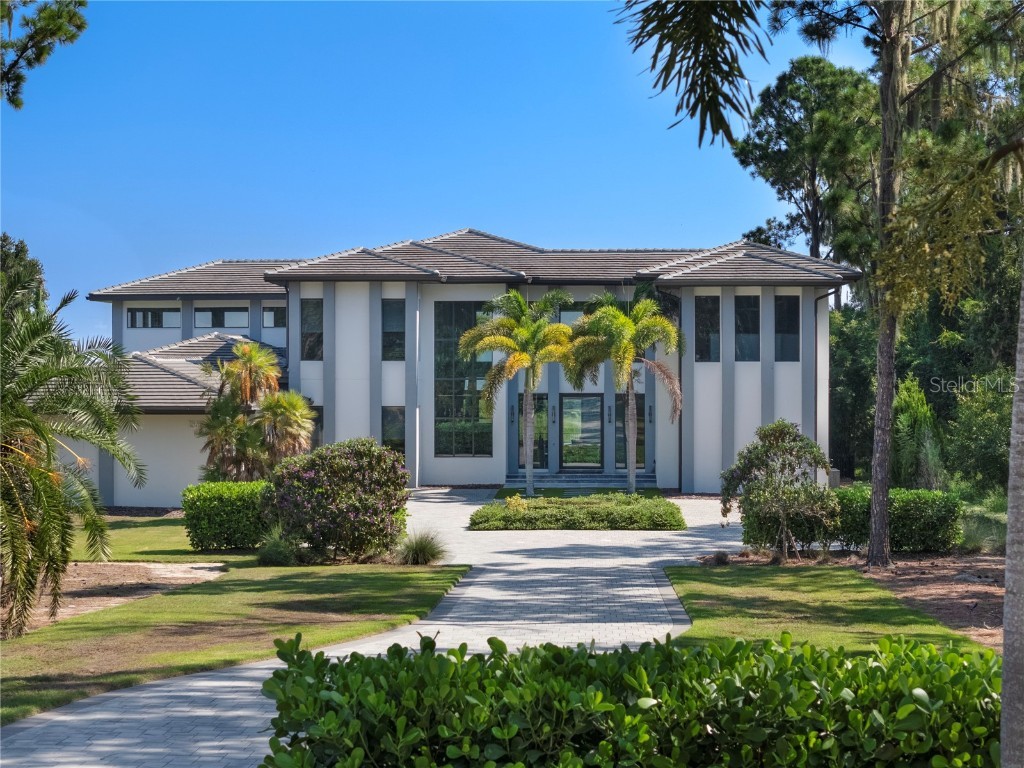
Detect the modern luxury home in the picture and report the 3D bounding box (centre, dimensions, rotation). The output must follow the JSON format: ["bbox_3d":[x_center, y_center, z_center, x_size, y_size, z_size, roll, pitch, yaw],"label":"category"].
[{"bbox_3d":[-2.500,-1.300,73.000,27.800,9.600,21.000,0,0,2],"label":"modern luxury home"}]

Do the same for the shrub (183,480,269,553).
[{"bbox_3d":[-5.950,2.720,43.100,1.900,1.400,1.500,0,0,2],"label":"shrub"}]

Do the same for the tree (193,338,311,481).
[{"bbox_3d":[-6.900,1.120,55.500,3.100,4.500,2.900,0,0,2],"label":"tree"}]

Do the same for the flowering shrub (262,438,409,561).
[{"bbox_3d":[-3.460,2.250,40.800,2.850,2.350,2.600,0,0,2],"label":"flowering shrub"}]

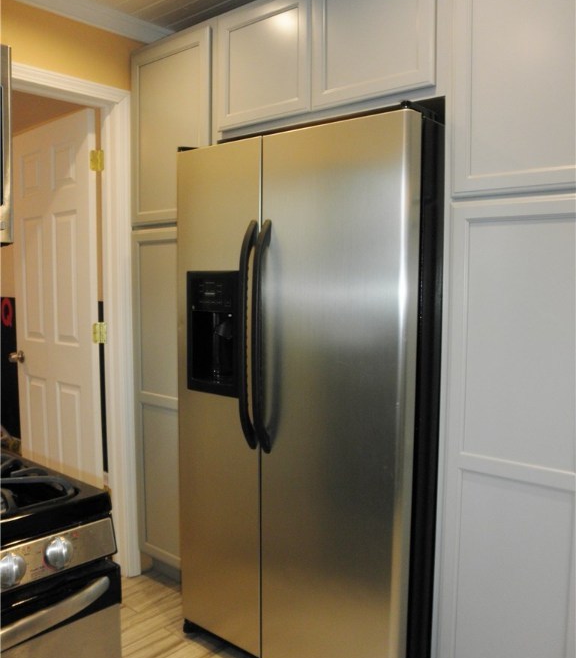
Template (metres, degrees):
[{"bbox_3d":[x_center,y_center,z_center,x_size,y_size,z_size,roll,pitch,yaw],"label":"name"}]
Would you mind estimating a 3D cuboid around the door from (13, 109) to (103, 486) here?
[{"bbox_3d":[-1.111,0.068,2.962,0.805,2.032,0.035,5,7,45],"label":"door"}]

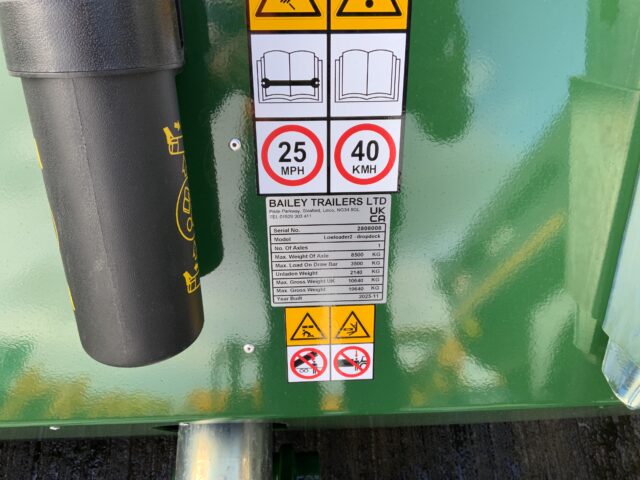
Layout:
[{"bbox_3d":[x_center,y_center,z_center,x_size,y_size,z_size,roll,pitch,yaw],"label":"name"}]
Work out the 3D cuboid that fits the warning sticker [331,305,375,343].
[{"bbox_3d":[0.033,0.087,0.541,0.044,0.045,0.002,-1,23,-2],"label":"warning sticker"}]

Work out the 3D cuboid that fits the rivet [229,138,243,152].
[{"bbox_3d":[-0.073,-0.082,0.464,0.009,0.009,0.003,-1,23,-2],"label":"rivet"}]

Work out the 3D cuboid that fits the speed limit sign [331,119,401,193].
[{"bbox_3d":[0.040,-0.074,0.473,0.063,0.067,0.002,-1,23,-2],"label":"speed limit sign"}]

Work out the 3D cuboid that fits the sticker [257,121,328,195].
[{"bbox_3d":[-0.024,-0.072,0.471,0.063,0.067,0.002,-1,23,-2],"label":"sticker"}]

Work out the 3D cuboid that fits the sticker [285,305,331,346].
[{"bbox_3d":[-0.011,0.088,0.539,0.044,0.045,0.002,-1,23,-2],"label":"sticker"}]

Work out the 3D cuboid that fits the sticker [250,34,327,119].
[{"bbox_3d":[-0.024,-0.135,0.444,0.063,0.069,0.002,-1,23,-2],"label":"sticker"}]

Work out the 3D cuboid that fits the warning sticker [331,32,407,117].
[{"bbox_3d":[0.039,-0.136,0.446,0.064,0.069,0.002,-1,23,-2],"label":"warning sticker"}]

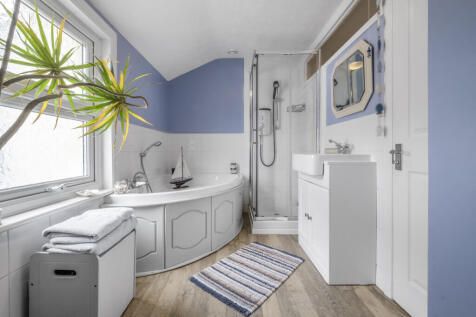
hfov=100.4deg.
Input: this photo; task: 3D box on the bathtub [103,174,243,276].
[{"bbox_3d":[-0.480,0.545,2.157,1.100,0.580,1.480,0,2,0],"label":"bathtub"}]

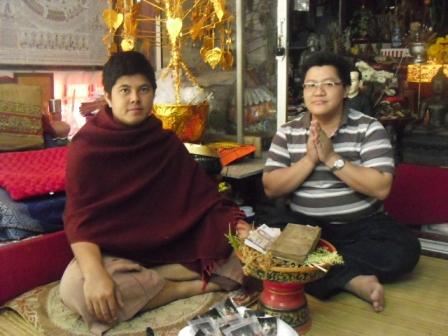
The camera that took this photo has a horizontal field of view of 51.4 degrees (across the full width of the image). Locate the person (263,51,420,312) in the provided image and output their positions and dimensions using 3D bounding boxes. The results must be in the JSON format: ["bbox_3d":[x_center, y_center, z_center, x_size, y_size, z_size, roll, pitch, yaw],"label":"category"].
[{"bbox_3d":[0.385,-0.024,1.710,0.660,0.850,0.650,2,7,15],"label":"person"}]

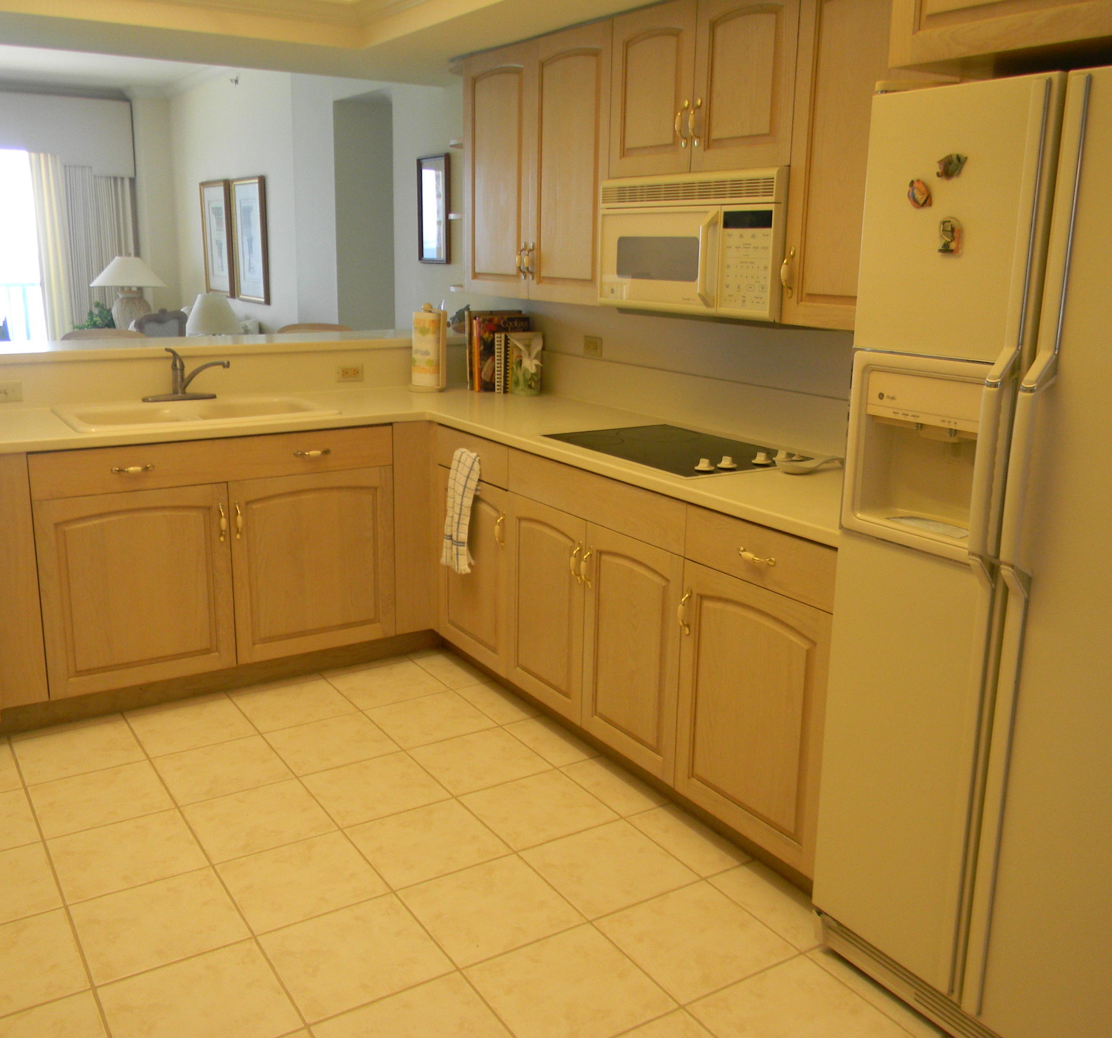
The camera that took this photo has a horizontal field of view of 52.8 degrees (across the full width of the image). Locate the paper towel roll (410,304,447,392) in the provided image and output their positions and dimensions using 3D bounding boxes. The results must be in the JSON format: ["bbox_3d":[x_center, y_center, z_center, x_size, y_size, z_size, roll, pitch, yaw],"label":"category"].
[{"bbox_3d":[-0.508,-0.670,4.402,0.146,0.325,0.146,1,14,0],"label":"paper towel roll"}]

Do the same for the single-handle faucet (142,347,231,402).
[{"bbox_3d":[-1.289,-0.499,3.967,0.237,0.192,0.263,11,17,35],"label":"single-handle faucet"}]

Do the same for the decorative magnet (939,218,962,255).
[{"bbox_3d":[0.661,-0.473,1.876,0.012,0.064,0.046,-8,17,-31],"label":"decorative magnet"}]

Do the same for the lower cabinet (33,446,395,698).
[{"bbox_3d":[-1.220,0.055,3.909,1.153,0.776,0.606,-8,17,-31],"label":"lower cabinet"}]

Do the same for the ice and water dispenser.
[{"bbox_3d":[0.675,-0.120,2.017,0.111,0.343,0.314,-8,17,-31],"label":"ice and water dispenser"}]

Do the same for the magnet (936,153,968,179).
[{"bbox_3d":[0.657,-0.584,1.858,0.012,0.043,0.061,-8,17,-31],"label":"magnet"}]

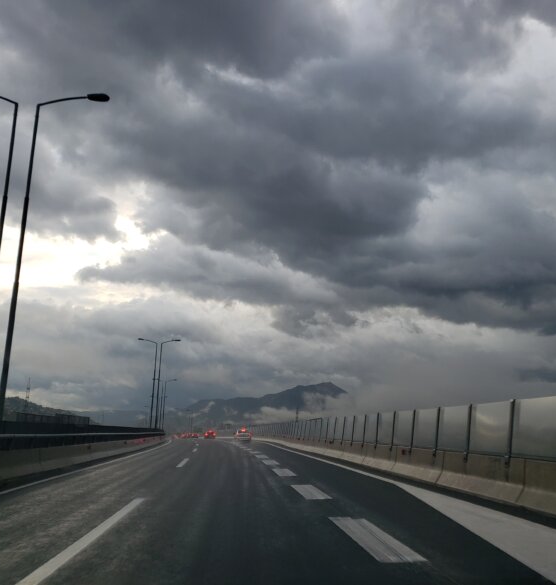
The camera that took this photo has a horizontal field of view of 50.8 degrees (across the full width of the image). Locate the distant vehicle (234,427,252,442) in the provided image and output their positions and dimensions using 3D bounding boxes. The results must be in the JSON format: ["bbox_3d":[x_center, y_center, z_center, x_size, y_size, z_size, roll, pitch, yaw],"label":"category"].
[{"bbox_3d":[-4.127,17.233,70.676,1.820,1.540,4.400,2,-13,-8],"label":"distant vehicle"}]

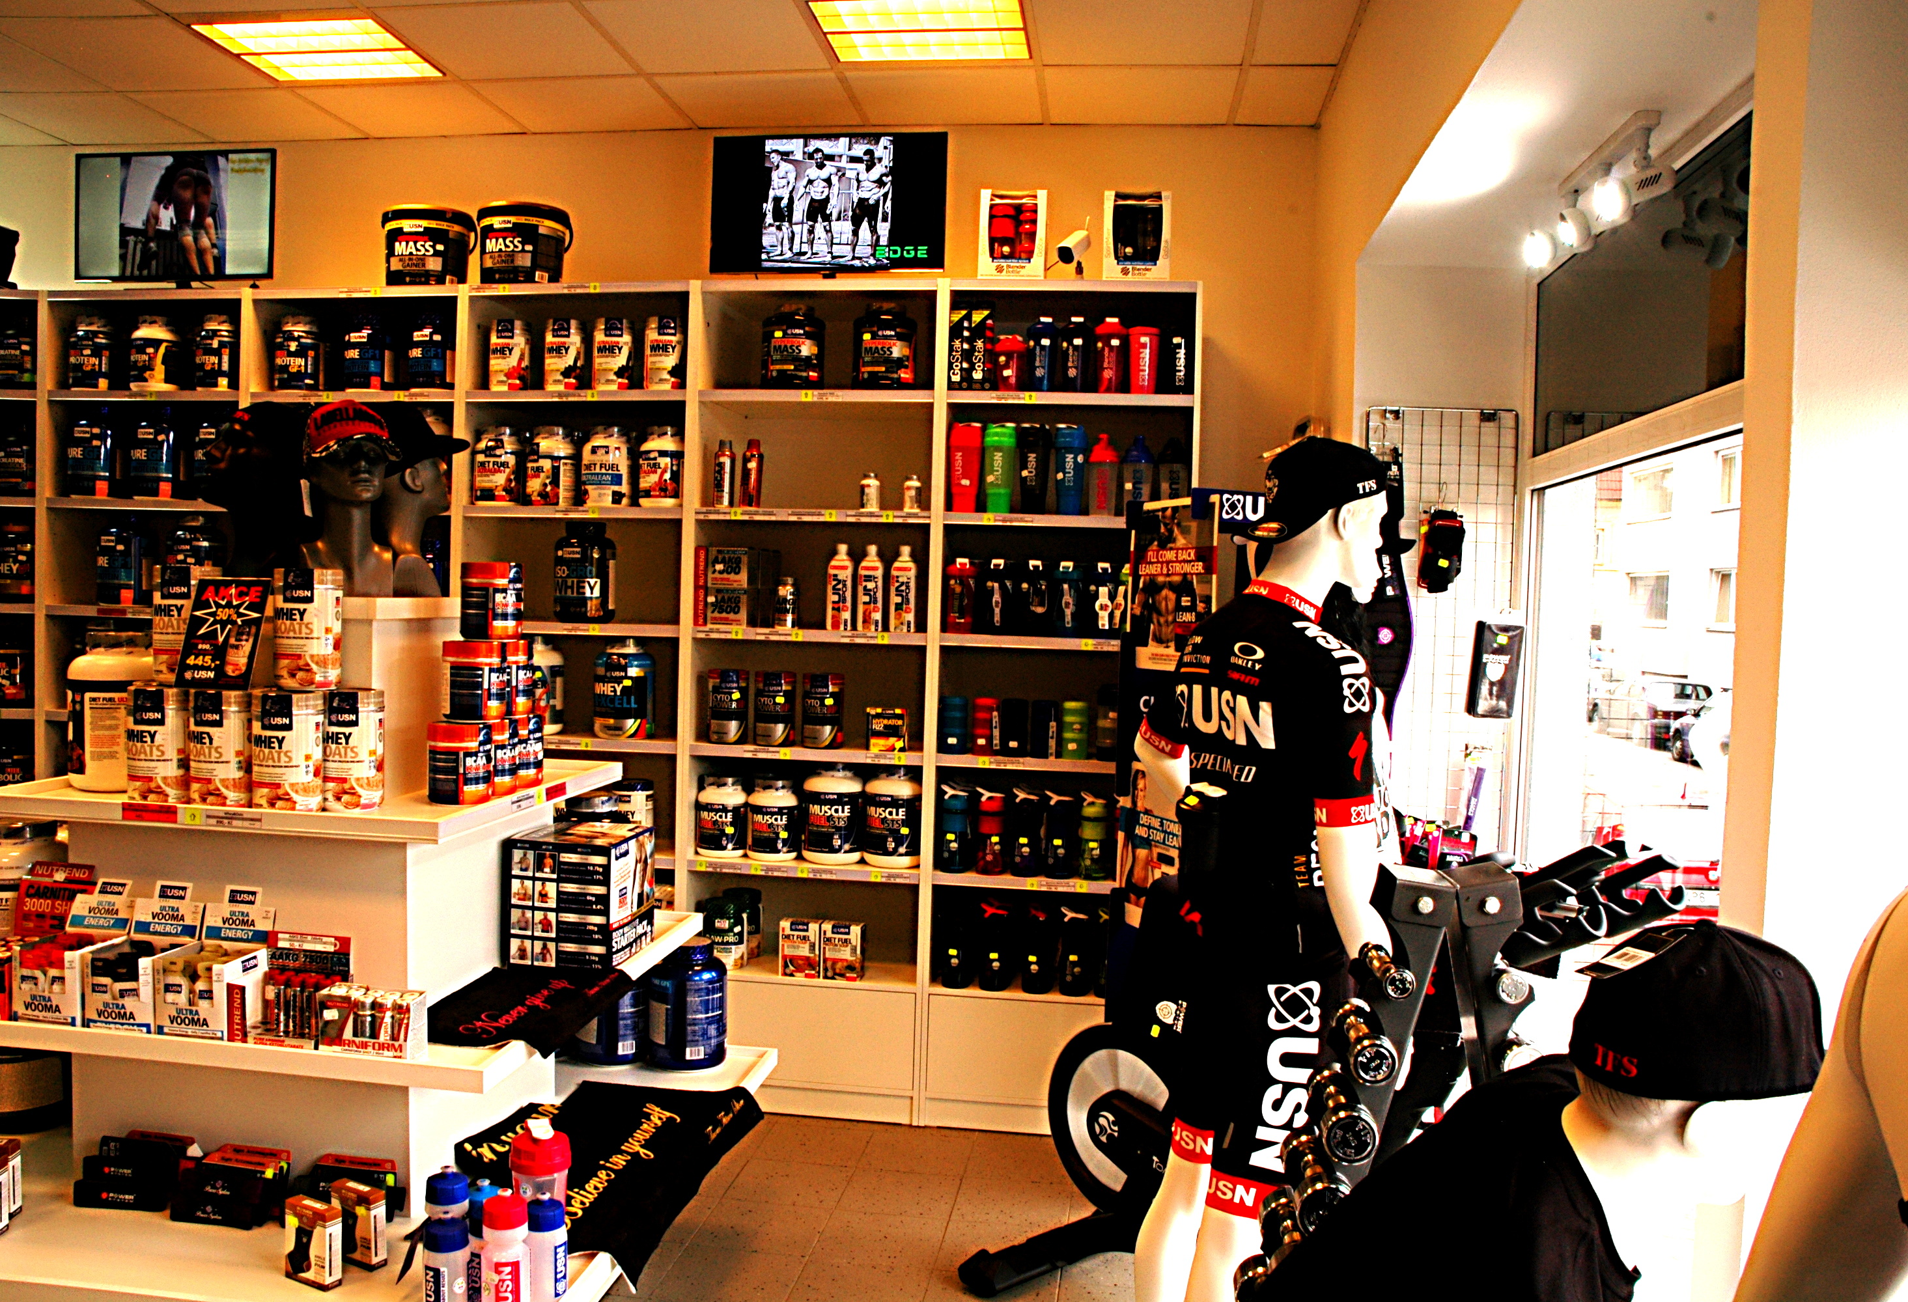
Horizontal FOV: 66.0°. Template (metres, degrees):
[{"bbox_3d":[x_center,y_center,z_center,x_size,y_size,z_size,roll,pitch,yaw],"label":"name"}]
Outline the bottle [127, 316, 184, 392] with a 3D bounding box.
[{"bbox_3d":[-2.634,-0.981,4.844,0.149,0.255,0.149,2,2,12],"label":"bottle"}]

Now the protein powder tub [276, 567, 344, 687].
[{"bbox_3d":[-1.209,-0.042,2.750,0.120,0.220,0.120,2,2,0],"label":"protein powder tub"}]

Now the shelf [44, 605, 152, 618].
[{"bbox_3d":[-2.631,-0.130,4.962,0.695,0.036,0.346,2,2,8],"label":"shelf"}]

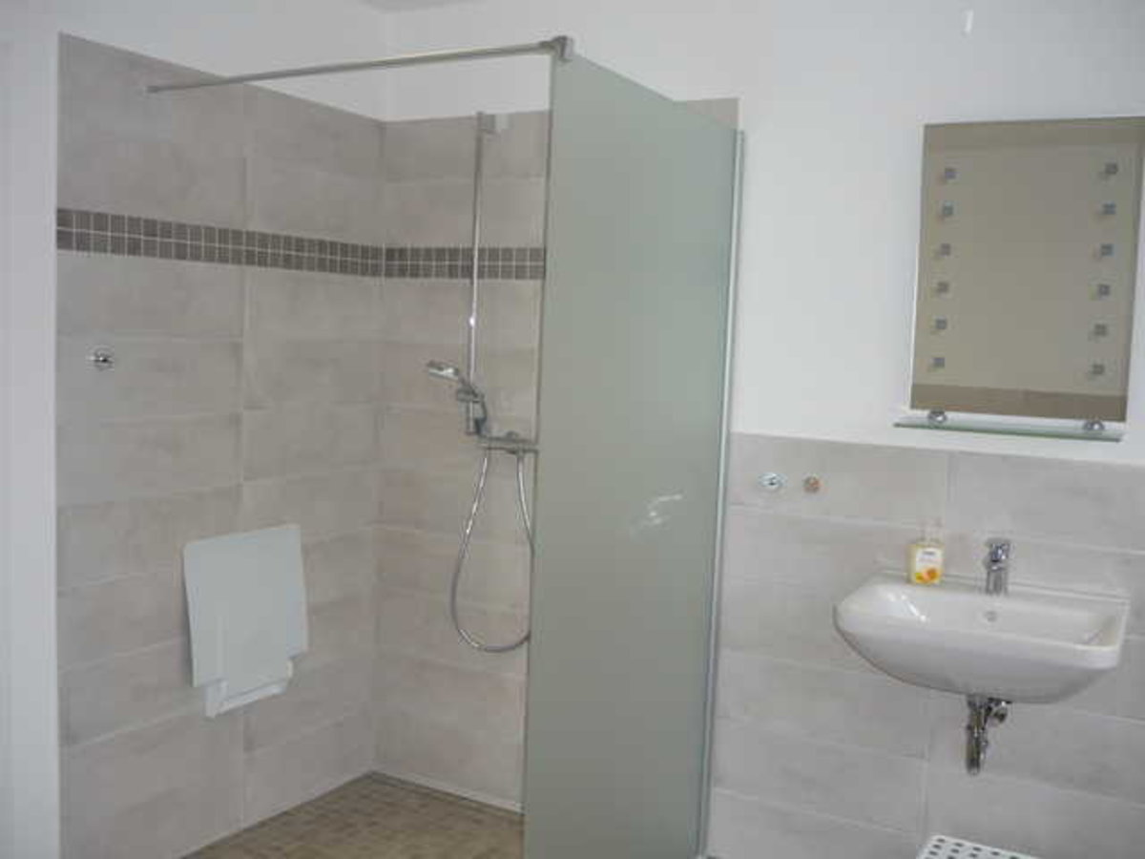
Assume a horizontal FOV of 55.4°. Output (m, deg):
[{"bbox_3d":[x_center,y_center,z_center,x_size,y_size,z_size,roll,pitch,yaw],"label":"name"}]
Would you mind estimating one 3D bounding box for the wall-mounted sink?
[{"bbox_3d":[0.902,0.490,2.471,0.615,0.190,0.480,5,6,29],"label":"wall-mounted sink"}]

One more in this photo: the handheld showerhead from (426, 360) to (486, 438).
[{"bbox_3d":[-0.340,-0.096,3.199,0.095,0.215,0.225,5,6,29],"label":"handheld showerhead"}]

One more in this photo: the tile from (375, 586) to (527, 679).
[{"bbox_3d":[-0.393,0.634,3.491,0.600,0.200,0.012,5,6,29],"label":"tile"}]

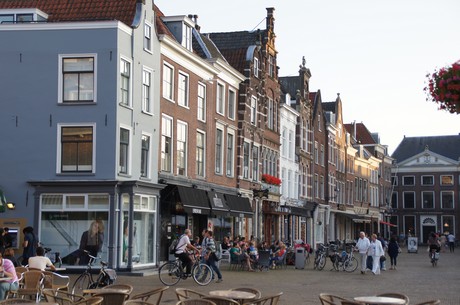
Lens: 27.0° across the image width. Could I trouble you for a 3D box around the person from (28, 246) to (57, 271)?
[{"bbox_3d":[-4.978,3.178,25.400,0.620,1.290,0.800,-1,-5,12],"label":"person"}]

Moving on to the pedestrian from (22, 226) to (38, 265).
[{"bbox_3d":[-7.395,3.707,35.500,0.460,1.800,0.500,-2,-5,21],"label":"pedestrian"}]

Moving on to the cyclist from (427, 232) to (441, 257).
[{"bbox_3d":[10.438,4.855,49.000,0.600,1.460,0.780,-1,-5,16],"label":"cyclist"}]

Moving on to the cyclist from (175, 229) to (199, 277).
[{"bbox_3d":[-1.341,3.126,29.700,0.820,1.480,0.520,0,-5,-2],"label":"cyclist"}]

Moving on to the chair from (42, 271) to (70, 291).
[{"bbox_3d":[-4.122,3.212,22.600,0.580,0.760,0.570,2,-5,-25],"label":"chair"}]

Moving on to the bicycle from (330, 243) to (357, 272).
[{"bbox_3d":[4.983,4.706,42.000,1.750,1.100,0.600,-4,-7,43],"label":"bicycle"}]

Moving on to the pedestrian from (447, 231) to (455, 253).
[{"bbox_3d":[19.387,7.954,84.000,0.520,1.770,0.400,0,-5,3],"label":"pedestrian"}]

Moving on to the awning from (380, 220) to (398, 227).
[{"bbox_3d":[17.451,7.825,105.000,1.400,0.650,3.500,-1,-5,17],"label":"awning"}]

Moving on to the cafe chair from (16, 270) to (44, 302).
[{"bbox_3d":[-4.108,2.870,19.700,0.560,0.780,0.580,-1,-5,18],"label":"cafe chair"}]

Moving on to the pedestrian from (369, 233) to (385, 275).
[{"bbox_3d":[5.980,4.162,39.000,0.600,1.680,0.450,-2,-5,22],"label":"pedestrian"}]

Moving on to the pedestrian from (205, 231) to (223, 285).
[{"bbox_3d":[-0.576,3.571,32.800,0.680,1.780,0.520,-1,-5,9],"label":"pedestrian"}]

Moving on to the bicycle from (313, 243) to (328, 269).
[{"bbox_3d":[4.266,4.995,45.100,0.600,1.100,1.750,2,-5,-16],"label":"bicycle"}]

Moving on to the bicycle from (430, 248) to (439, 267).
[{"bbox_3d":[10.543,5.380,49.200,0.600,1.080,1.750,-1,-5,16],"label":"bicycle"}]

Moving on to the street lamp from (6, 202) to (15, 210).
[{"bbox_3d":[-8.455,2.083,36.900,0.300,0.300,0.220,-1,-5,14],"label":"street lamp"}]

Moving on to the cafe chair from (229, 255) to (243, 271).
[{"bbox_3d":[0.291,4.872,42.800,0.620,0.870,0.580,2,-5,-25],"label":"cafe chair"}]

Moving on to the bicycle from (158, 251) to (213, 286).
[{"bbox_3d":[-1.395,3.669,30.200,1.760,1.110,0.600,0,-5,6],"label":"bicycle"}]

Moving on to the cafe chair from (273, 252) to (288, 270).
[{"bbox_3d":[2.320,4.950,43.700,0.620,0.880,0.580,1,-5,-6],"label":"cafe chair"}]

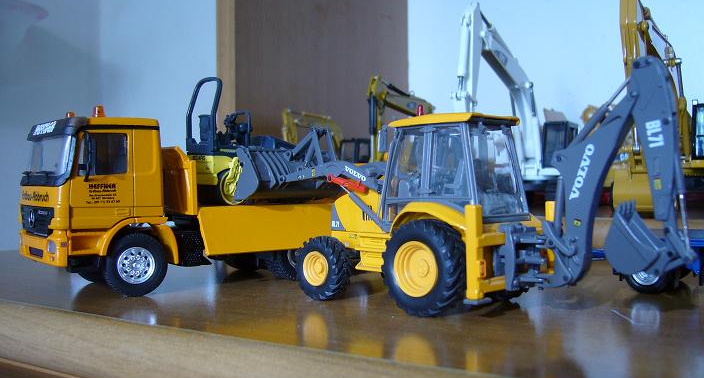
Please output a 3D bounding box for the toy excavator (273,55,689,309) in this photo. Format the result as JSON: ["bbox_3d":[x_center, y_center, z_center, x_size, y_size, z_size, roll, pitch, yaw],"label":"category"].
[{"bbox_3d":[0.029,0.002,0.231,0.153,0.071,0.048,0,1,42],"label":"toy excavator"}]

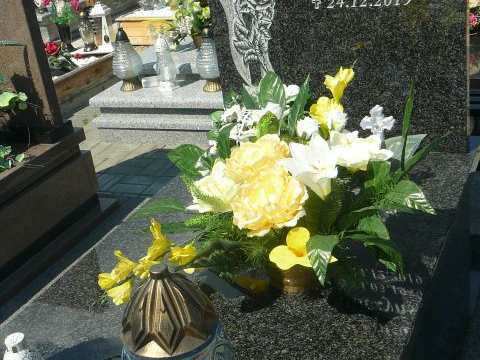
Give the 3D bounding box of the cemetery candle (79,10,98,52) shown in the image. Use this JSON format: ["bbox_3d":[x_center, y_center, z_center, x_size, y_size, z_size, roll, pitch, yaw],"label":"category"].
[{"bbox_3d":[-1.073,-1.051,4.946,0.102,0.269,0.102,5,28,26],"label":"cemetery candle"}]

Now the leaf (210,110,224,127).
[{"bbox_3d":[-0.055,-0.152,1.725,0.039,0.035,0.025,-4,25,9],"label":"leaf"}]

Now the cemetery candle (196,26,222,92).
[{"bbox_3d":[-0.169,-0.633,3.693,0.147,0.332,0.147,5,28,26],"label":"cemetery candle"}]

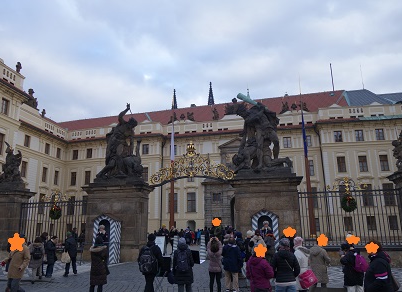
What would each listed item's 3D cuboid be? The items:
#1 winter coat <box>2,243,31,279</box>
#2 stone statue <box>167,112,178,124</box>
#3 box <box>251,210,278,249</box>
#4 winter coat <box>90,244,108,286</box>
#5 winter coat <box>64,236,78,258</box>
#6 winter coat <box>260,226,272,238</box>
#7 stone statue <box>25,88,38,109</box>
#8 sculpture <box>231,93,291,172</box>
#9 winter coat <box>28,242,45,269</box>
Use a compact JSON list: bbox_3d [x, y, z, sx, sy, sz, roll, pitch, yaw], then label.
[{"bbox_3d":[-5.646,3.428,10.378,0.580,0.980,0.600,9,-17,-37],"label":"winter coat"},{"bbox_3d":[-5.106,-4.926,61.069,1.878,1.913,1.100,-4,-14,13],"label":"stone statue"},{"bbox_3d":[3.182,4.500,16.773,1.220,2.600,0.800,-4,-14,12],"label":"box"},{"bbox_3d":[-2.699,3.131,9.114,0.500,1.050,0.380,2,-14,-12],"label":"winter coat"},{"bbox_3d":[-5.257,4.152,13.936,0.520,0.860,0.380,7,-15,-29],"label":"winter coat"},{"bbox_3d":[3.159,4.429,16.690,0.560,0.850,0.360,-4,-14,12],"label":"winter coat"},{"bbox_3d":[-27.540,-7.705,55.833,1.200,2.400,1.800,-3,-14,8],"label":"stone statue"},{"bbox_3d":[3.347,-0.651,19.287,3.050,4.150,1.700,-4,-14,12],"label":"sculpture"},{"bbox_3d":[-6.369,4.249,13.242,0.520,0.980,0.400,4,-14,-19],"label":"winter coat"}]

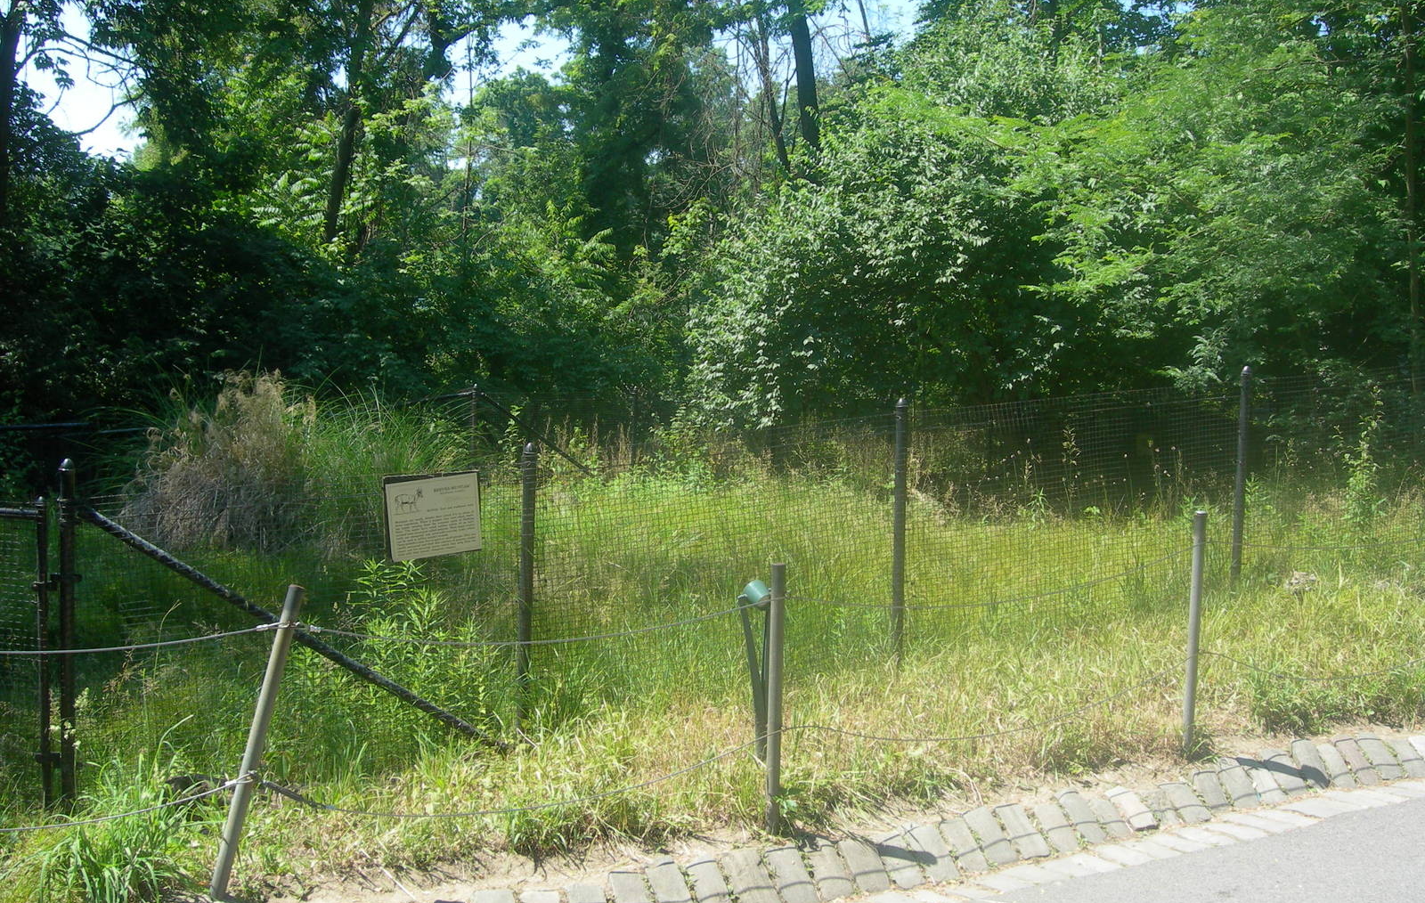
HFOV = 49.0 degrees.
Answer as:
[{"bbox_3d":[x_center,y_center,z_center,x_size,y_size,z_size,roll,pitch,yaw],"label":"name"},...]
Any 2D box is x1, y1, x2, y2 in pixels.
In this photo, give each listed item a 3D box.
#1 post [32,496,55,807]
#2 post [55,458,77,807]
[{"bbox_3d":[-2.278,0.695,5.340,0.039,1.087,0.039,0,4,0],"label":"post"},{"bbox_3d":[-2.171,0.623,5.270,0.052,1.200,0.052,1,4,0],"label":"post"}]

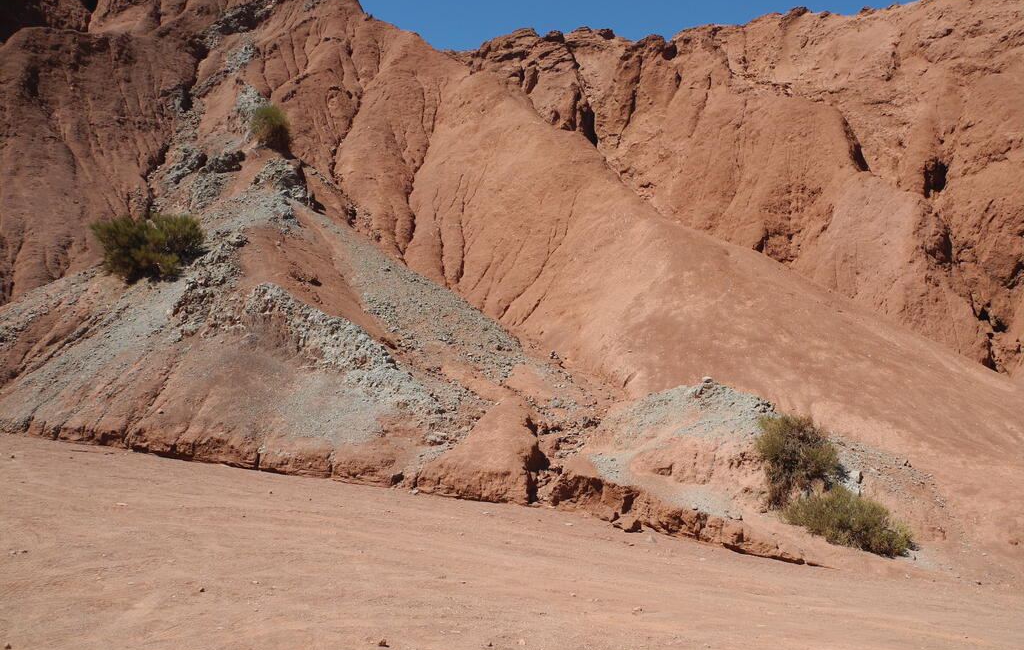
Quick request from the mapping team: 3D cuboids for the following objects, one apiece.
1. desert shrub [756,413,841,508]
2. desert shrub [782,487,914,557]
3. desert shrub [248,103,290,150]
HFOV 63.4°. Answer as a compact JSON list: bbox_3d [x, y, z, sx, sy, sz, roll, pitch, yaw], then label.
[{"bbox_3d":[2.698,1.267,7.800,0.740,0.780,0.650,-1,-2,19],"label":"desert shrub"},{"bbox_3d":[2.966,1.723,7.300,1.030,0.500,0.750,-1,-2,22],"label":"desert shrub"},{"bbox_3d":[-6.002,-4.925,20.500,0.980,0.950,0.950,1,-2,-16],"label":"desert shrub"}]

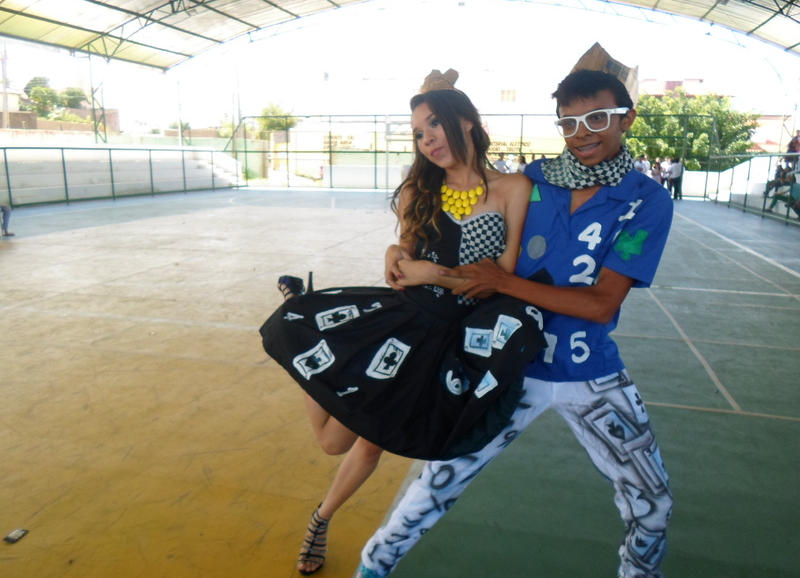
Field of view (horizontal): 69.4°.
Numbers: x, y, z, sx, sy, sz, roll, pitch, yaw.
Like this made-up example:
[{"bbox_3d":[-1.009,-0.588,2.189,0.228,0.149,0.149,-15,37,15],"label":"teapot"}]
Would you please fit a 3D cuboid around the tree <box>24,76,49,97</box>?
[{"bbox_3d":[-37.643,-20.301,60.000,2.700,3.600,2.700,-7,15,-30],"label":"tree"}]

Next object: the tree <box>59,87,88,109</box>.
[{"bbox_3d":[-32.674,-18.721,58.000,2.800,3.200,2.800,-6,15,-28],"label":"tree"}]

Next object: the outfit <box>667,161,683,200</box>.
[{"bbox_3d":[10.832,-4.281,22.800,0.380,1.420,0.520,5,14,18],"label":"outfit"}]

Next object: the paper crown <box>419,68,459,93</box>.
[{"bbox_3d":[0.116,-0.625,1.740,0.115,0.090,0.115,1,13,0],"label":"paper crown"}]

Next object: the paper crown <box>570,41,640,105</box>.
[{"bbox_3d":[0.571,-0.593,1.620,0.190,0.160,0.190,6,16,42],"label":"paper crown"}]

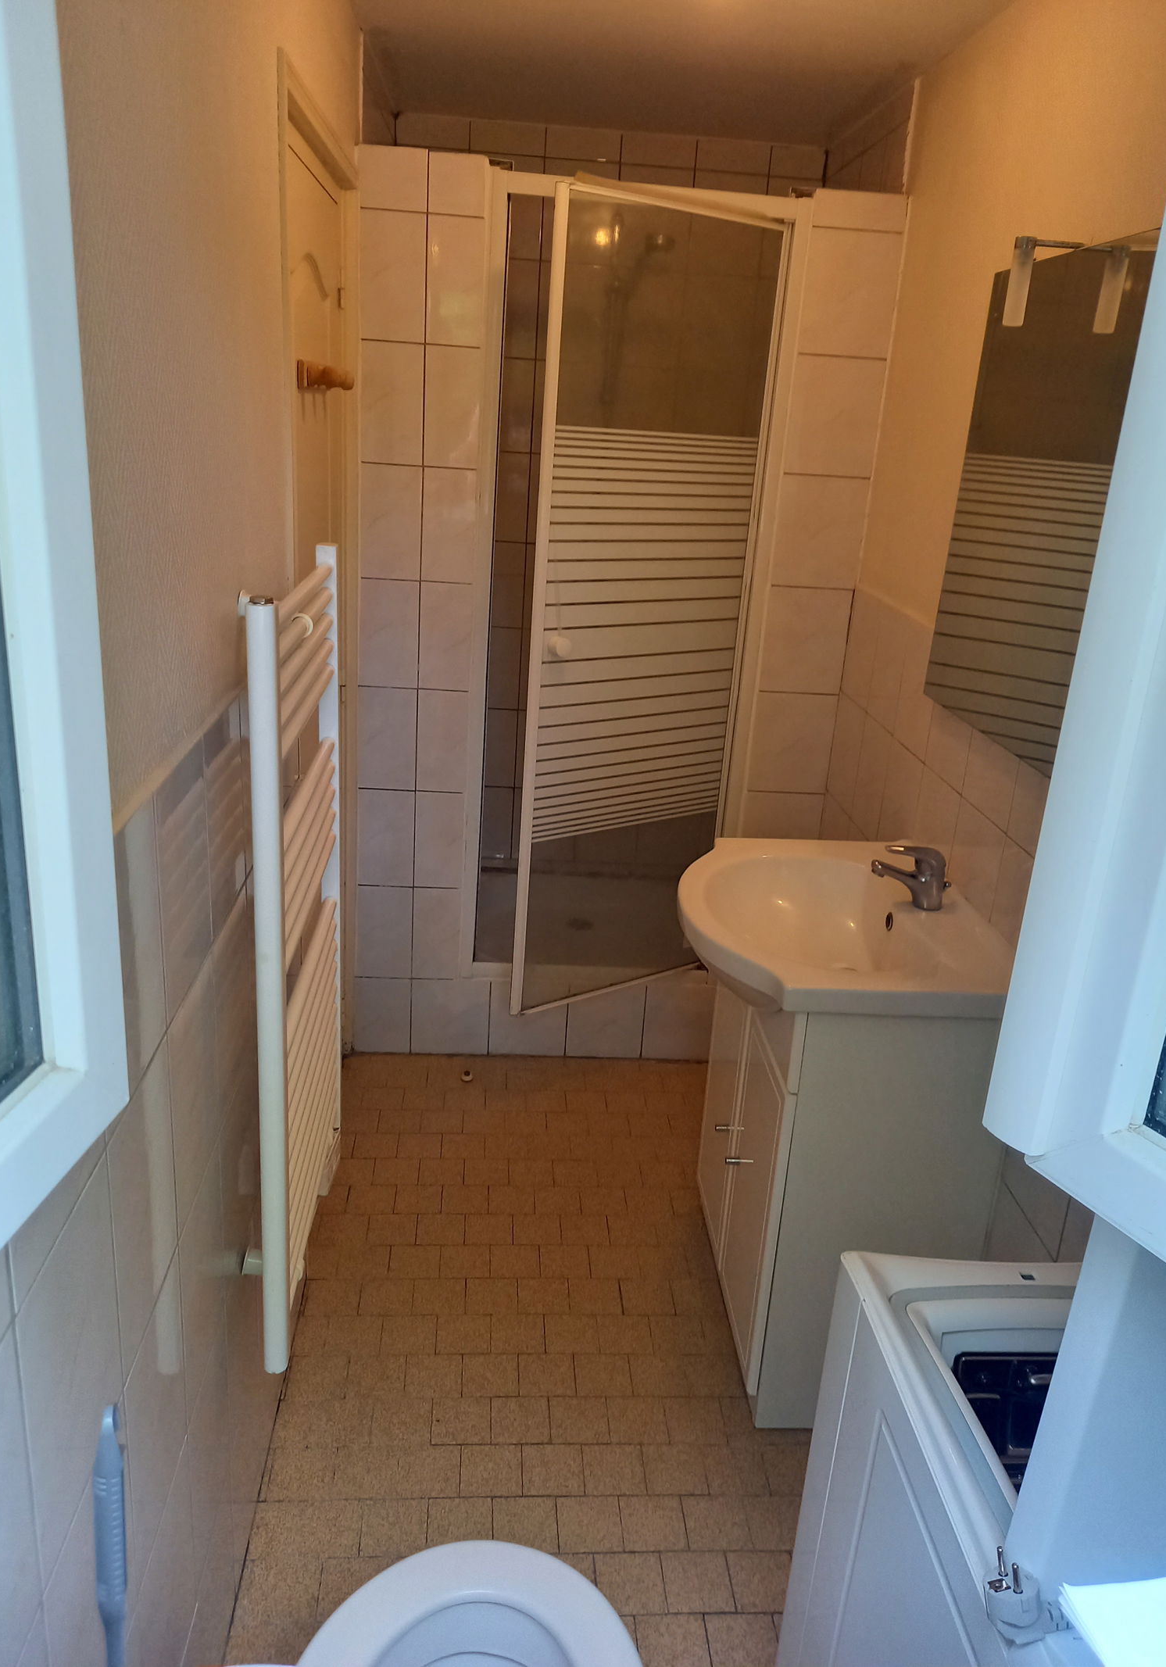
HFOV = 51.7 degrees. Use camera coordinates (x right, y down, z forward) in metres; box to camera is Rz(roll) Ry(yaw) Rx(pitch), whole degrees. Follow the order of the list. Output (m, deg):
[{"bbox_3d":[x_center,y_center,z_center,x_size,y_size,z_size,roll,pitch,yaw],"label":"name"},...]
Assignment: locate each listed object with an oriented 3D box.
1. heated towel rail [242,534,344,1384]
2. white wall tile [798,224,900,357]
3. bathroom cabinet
[{"bbox_3d":[-0.387,0.129,1.594,0.088,0.945,0.570,2,19,-6],"label":"heated towel rail"},{"bbox_3d":[0.578,-1.163,2.597,0.194,0.251,0.010,2,19,-5],"label":"white wall tile"},{"bbox_3d":[0.468,0.548,2.227,0.362,0.801,0.603,2,20,-5],"label":"bathroom cabinet"}]

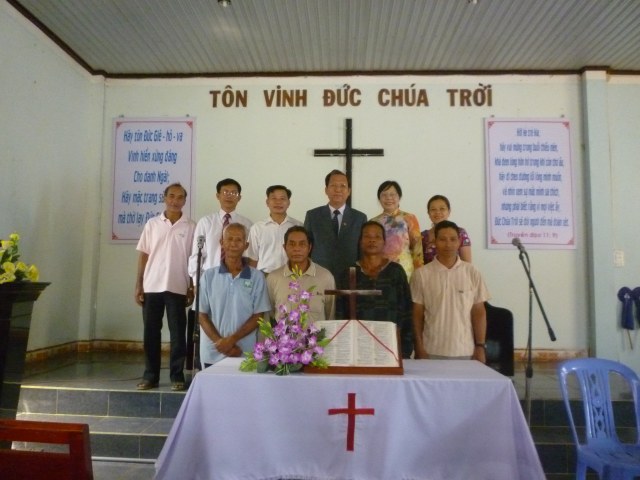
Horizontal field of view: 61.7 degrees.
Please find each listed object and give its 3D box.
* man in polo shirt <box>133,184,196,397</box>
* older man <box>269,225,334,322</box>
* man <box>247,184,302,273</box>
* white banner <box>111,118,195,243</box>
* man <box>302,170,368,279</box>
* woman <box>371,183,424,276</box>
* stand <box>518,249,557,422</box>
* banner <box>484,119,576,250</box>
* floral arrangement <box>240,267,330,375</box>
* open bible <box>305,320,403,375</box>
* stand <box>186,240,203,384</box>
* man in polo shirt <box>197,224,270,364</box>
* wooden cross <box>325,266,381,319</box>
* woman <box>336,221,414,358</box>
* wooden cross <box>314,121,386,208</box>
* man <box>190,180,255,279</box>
[{"bbox_3d":[-1.248,0.352,4.309,0.480,1.634,0.300,1,-5,-8],"label":"man in polo shirt"},{"bbox_3d":[-0.127,0.687,3.340,0.480,1.547,0.280,1,-5,0],"label":"older man"},{"bbox_3d":[-0.357,0.361,4.310,0.460,1.635,0.280,1,-5,-1],"label":"man"},{"bbox_3d":[-1.993,-0.714,6.397,1.026,1.533,0.030,0,-5,3],"label":"white banner"},{"bbox_3d":[0.119,0.299,4.220,0.510,1.751,0.300,0,-5,4],"label":"man"},{"bbox_3d":[0.600,0.351,4.199,0.450,1.656,0.280,0,-5,11],"label":"woman"},{"bbox_3d":[1.220,0.737,3.069,0.380,1.427,0.380,-2,-6,22],"label":"stand"},{"bbox_3d":[2.422,-0.658,6.190,0.986,1.528,0.030,0,-5,3],"label":"banner"},{"bbox_3d":[-0.168,0.390,2.646,0.444,0.508,0.320,0,-5,3],"label":"floral arrangement"},{"bbox_3d":[0.167,0.534,2.704,0.465,0.240,0.290,0,-5,3],"label":"open bible"},{"bbox_3d":[-0.966,0.576,4.224,0.260,1.180,0.260,0,-5,3],"label":"stand"},{"bbox_3d":[-0.546,0.673,3.362,0.480,1.570,0.280,1,-5,-4],"label":"man in polo shirt"},{"bbox_3d":[0.176,0.380,2.832,0.307,0.470,0.050,0,-5,3],"label":"wooden cross"},{"bbox_3d":[0.346,0.672,3.410,0.520,1.603,0.290,0,-5,6],"label":"woman"},{"bbox_3d":[0.339,-0.810,6.316,0.814,1.250,0.060,0,-5,3],"label":"wooden cross"},{"bbox_3d":[-0.811,0.334,4.317,0.510,1.681,0.290,1,-5,-3],"label":"man"}]

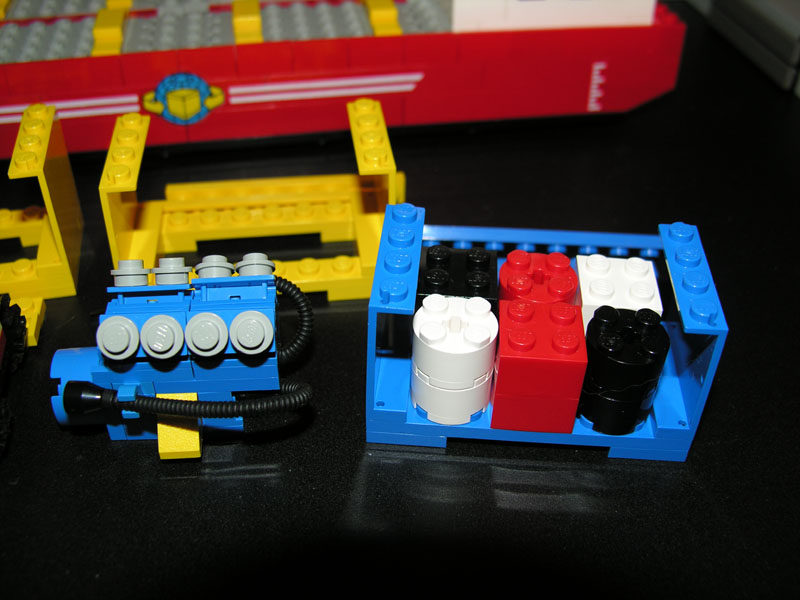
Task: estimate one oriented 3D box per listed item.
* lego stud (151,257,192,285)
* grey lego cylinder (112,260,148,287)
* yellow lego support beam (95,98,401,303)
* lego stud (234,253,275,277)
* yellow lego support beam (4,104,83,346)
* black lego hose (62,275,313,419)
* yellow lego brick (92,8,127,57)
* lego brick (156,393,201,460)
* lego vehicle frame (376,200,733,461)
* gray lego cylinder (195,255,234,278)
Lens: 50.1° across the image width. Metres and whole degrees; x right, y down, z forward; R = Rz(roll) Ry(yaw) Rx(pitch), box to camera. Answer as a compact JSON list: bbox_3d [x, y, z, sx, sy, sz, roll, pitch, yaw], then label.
[{"bbox_3d":[-0.045,-0.006,0.168,0.008,0.005,0.008,1,2,0],"label":"lego stud"},{"bbox_3d":[-0.053,-0.005,0.170,0.008,0.005,0.008,-3,3,-5],"label":"grey lego cylinder"},{"bbox_3d":[-0.035,-0.023,0.207,0.064,0.037,0.032,-4,39,-7],"label":"yellow lego support beam"},{"bbox_3d":[-0.029,-0.007,0.172,0.008,0.008,0.005,-3,80,-5],"label":"lego stud"},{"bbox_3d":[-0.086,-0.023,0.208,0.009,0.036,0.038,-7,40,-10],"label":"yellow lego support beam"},{"bbox_3d":[-0.040,0.009,0.163,0.047,0.015,0.026,-2,39,-5],"label":"black lego hose"},{"bbox_3d":[-0.087,-0.078,0.256,0.008,0.007,0.032,-7,40,-11],"label":"yellow lego brick"},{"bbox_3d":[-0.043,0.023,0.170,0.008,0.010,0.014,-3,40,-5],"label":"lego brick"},{"bbox_3d":[0.027,0.006,0.173,0.064,0.037,0.032,3,39,2],"label":"lego vehicle frame"},{"bbox_3d":[-0.037,-0.006,0.172,0.008,0.008,0.005,-3,80,-5],"label":"gray lego cylinder"}]

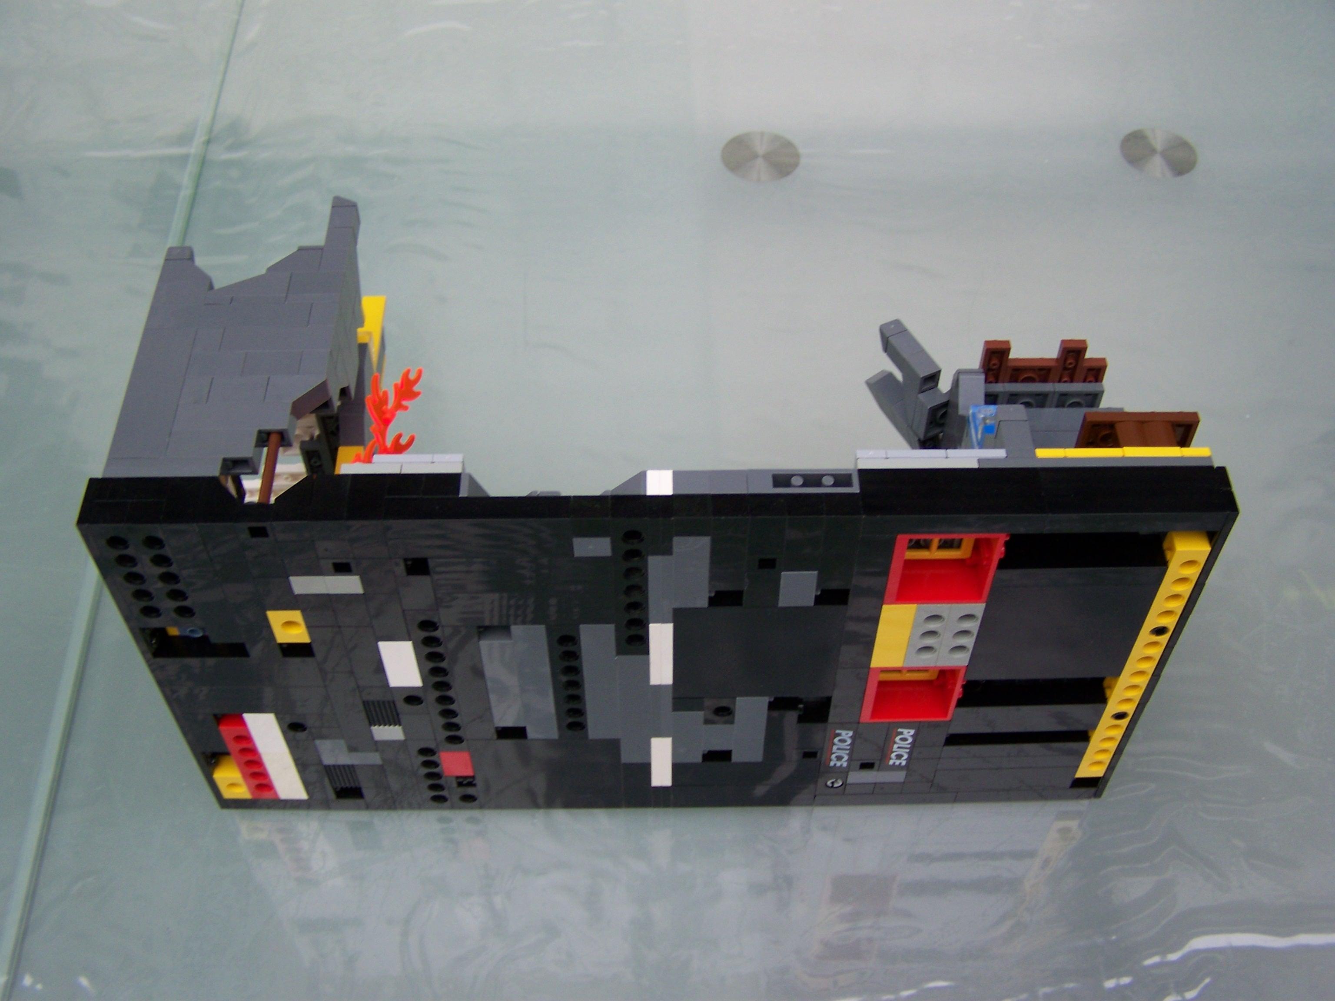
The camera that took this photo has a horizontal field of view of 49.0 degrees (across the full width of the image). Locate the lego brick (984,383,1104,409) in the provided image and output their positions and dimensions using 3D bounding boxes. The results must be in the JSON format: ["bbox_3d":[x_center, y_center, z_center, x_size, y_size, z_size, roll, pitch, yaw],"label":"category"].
[{"bbox_3d":[0.115,-0.030,0.458,0.040,0.016,0.003,-1,51,-1],"label":"lego brick"}]

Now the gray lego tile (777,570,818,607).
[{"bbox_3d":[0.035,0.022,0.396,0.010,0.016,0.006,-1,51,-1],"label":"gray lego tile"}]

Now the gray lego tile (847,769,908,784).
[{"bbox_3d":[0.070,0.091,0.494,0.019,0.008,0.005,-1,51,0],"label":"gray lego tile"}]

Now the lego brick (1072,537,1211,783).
[{"bbox_3d":[0.143,0.051,0.448,0.010,0.128,0.008,-1,51,0],"label":"lego brick"}]

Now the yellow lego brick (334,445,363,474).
[{"bbox_3d":[-0.097,-0.010,0.452,0.008,0.012,0.011,-1,51,-1],"label":"yellow lego brick"}]

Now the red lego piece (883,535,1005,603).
[{"bbox_3d":[0.075,0.013,0.406,0.030,0.032,0.016,-1,51,0],"label":"red lego piece"}]

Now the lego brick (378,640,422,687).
[{"bbox_3d":[-0.077,0.044,0.424,0.010,0.024,0.008,-1,51,-1],"label":"lego brick"}]

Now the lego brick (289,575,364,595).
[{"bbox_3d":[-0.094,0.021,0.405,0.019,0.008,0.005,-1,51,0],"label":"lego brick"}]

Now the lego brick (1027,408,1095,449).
[{"bbox_3d":[0.123,-0.020,0.449,0.023,0.009,0.017,-1,51,0],"label":"lego brick"}]

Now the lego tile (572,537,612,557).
[{"bbox_3d":[-0.020,0.009,0.394,0.010,0.008,0.008,-1,51,0],"label":"lego tile"}]

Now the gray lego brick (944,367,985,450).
[{"bbox_3d":[0.091,-0.023,0.451,0.009,0.029,0.018,-1,51,-1],"label":"gray lego brick"}]

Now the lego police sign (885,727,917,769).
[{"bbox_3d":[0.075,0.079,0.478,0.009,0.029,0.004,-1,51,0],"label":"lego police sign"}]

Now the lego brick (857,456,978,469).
[{"bbox_3d":[0.065,-0.007,0.384,0.032,0.009,0.003,-1,51,-1],"label":"lego brick"}]

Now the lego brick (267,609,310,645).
[{"bbox_3d":[-0.105,0.032,0.408,0.010,0.016,0.008,-1,51,-1],"label":"lego brick"}]

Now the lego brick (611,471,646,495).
[{"bbox_3d":[-0.010,-0.002,0.379,0.010,0.009,0.008,-1,51,-1],"label":"lego brick"}]

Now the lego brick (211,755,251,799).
[{"bbox_3d":[-0.147,0.094,0.496,0.010,0.016,0.008,-1,51,0],"label":"lego brick"}]

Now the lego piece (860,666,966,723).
[{"bbox_3d":[0.076,0.054,0.457,0.030,0.032,0.016,-1,51,0],"label":"lego piece"}]

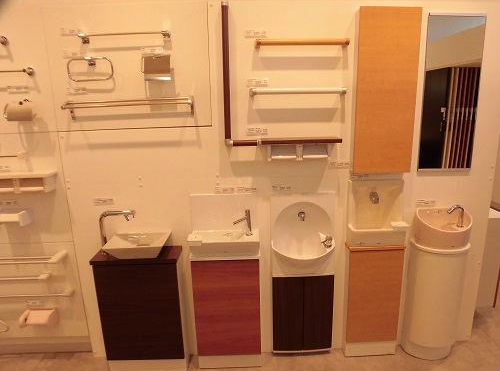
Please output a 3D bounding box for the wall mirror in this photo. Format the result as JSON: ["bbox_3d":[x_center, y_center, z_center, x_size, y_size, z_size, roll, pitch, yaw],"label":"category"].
[{"bbox_3d":[1.063,-0.471,1.837,0.296,0.799,0.020,-1,13,0],"label":"wall mirror"}]

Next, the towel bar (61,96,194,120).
[{"bbox_3d":[-0.617,-0.395,1.779,0.642,0.108,0.123,-2,13,-1],"label":"towel bar"}]

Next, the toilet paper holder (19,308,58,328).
[{"bbox_3d":[-1.243,0.796,2.042,0.172,0.084,0.103,-2,13,-1],"label":"toilet paper holder"}]

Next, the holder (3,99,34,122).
[{"bbox_3d":[-1.159,-0.381,1.768,0.143,0.108,0.118,-2,13,-1],"label":"holder"}]

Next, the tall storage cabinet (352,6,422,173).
[{"bbox_3d":[0.682,-0.469,1.788,0.297,0.800,0.114,-1,13,0],"label":"tall storage cabinet"}]

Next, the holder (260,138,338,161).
[{"bbox_3d":[0.262,-0.195,1.841,0.427,0.114,0.125,-1,13,0],"label":"holder"}]

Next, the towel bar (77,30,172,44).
[{"bbox_3d":[-0.623,-0.746,1.743,0.459,0.043,0.065,-1,13,0],"label":"towel bar"}]

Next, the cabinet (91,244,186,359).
[{"bbox_3d":[-0.609,0.701,2.004,0.458,0.655,0.190,-1,13,0],"label":"cabinet"}]

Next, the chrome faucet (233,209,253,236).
[{"bbox_3d":[-0.038,0.205,1.916,0.106,0.150,0.043,-2,13,-1],"label":"chrome faucet"}]

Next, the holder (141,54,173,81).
[{"bbox_3d":[-0.466,-0.595,1.760,0.143,0.124,0.100,-1,13,0],"label":"holder"}]

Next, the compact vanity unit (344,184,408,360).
[{"bbox_3d":[0.728,0.509,2.030,0.313,1.095,0.113,-2,13,-1],"label":"compact vanity unit"}]

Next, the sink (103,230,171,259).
[{"bbox_3d":[-0.602,0.342,1.900,0.319,0.091,0.205,-1,13,0],"label":"sink"}]

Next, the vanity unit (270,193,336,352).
[{"bbox_3d":[0.315,0.549,2.017,0.355,1.010,0.133,-2,13,-1],"label":"vanity unit"}]

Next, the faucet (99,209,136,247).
[{"bbox_3d":[-0.727,0.256,1.927,0.212,0.253,0.049,-2,13,-1],"label":"faucet"}]

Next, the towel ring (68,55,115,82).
[{"bbox_3d":[-0.809,-0.590,1.779,0.233,0.121,0.060,-1,13,0],"label":"towel ring"}]

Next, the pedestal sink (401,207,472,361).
[{"bbox_3d":[1.131,0.582,2.029,0.350,0.931,0.172,-2,13,-1],"label":"pedestal sink"}]

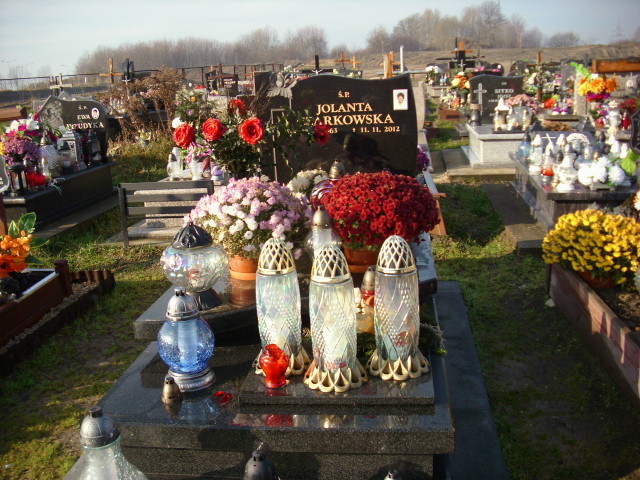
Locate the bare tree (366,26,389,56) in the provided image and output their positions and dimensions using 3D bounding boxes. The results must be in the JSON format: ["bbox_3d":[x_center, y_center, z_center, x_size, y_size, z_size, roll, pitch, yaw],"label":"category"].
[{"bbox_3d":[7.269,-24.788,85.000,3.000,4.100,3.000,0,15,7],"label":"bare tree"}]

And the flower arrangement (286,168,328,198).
[{"bbox_3d":[-0.061,-0.251,3.333,0.240,0.220,0.220,0,15,7],"label":"flower arrangement"}]

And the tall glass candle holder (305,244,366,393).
[{"bbox_3d":[0.035,0.207,1.946,0.184,0.403,0.184,-1,14,8],"label":"tall glass candle holder"}]

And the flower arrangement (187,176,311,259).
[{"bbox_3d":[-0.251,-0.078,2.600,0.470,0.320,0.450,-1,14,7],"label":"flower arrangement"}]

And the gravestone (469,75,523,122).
[{"bbox_3d":[2.453,-1.960,9.541,0.731,0.659,0.110,-1,14,7],"label":"gravestone"}]

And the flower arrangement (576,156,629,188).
[{"bbox_3d":[2.103,-0.497,5.095,0.356,0.218,0.270,0,15,7],"label":"flower arrangement"}]

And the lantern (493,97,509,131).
[{"bbox_3d":[2.452,-1.707,9.259,0.215,0.447,0.215,-1,14,8],"label":"lantern"}]

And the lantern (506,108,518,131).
[{"bbox_3d":[2.369,-1.485,8.418,0.142,0.259,0.142,0,15,7],"label":"lantern"}]

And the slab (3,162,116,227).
[{"bbox_3d":[-2.846,-0.434,6.762,0.950,0.350,2.150,-2,14,4],"label":"slab"}]

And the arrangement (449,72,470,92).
[{"bbox_3d":[2.599,-2.935,12.748,0.420,0.380,0.360,-1,14,8],"label":"arrangement"}]

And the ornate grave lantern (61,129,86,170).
[{"bbox_3d":[-2.694,-0.992,7.431,0.190,0.410,0.190,-2,14,4],"label":"ornate grave lantern"}]

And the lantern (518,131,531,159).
[{"bbox_3d":[2.225,-1.034,7.433,0.130,0.286,0.130,-1,14,8],"label":"lantern"}]

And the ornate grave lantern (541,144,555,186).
[{"bbox_3d":[1.742,-0.570,5.227,0.098,0.317,0.098,0,15,7],"label":"ornate grave lantern"}]

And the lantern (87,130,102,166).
[{"bbox_3d":[-2.522,-1.006,7.622,0.150,0.340,0.150,-2,14,4],"label":"lantern"}]

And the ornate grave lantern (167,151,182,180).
[{"bbox_3d":[-1.283,-0.653,6.004,0.122,0.253,0.122,0,15,7],"label":"ornate grave lantern"}]

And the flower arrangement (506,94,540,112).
[{"bbox_3d":[2.647,-1.763,8.900,0.440,0.260,0.340,0,15,7],"label":"flower arrangement"}]

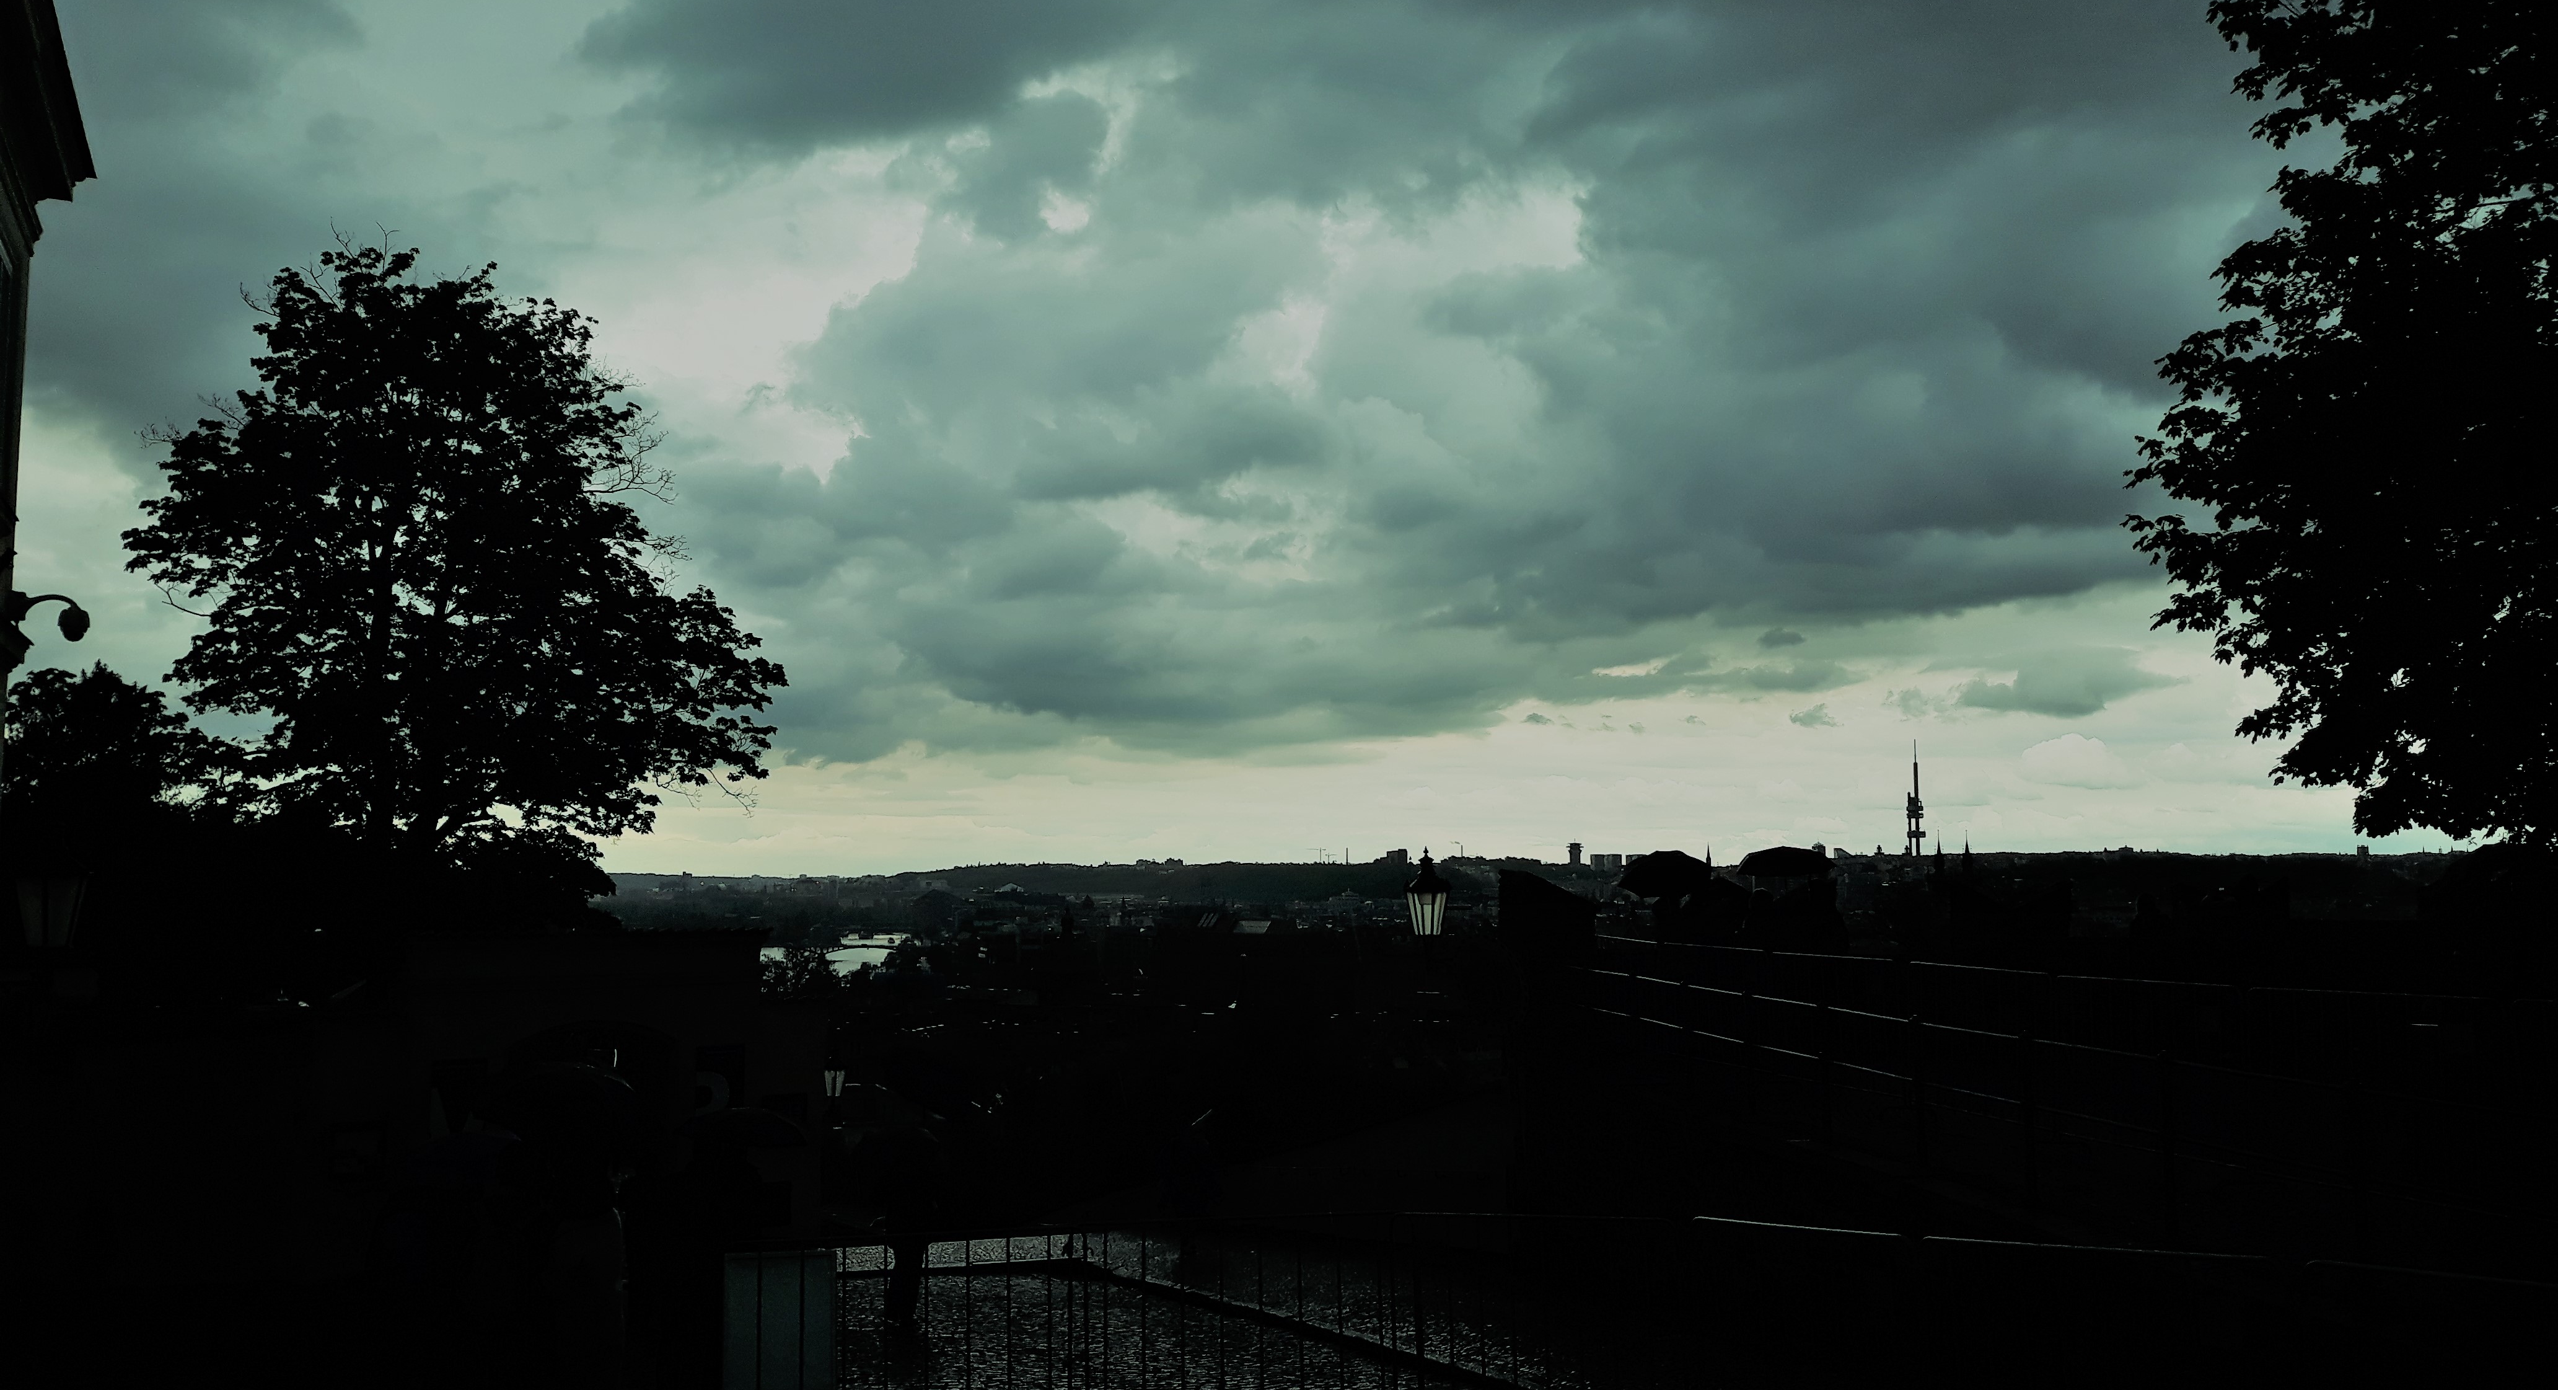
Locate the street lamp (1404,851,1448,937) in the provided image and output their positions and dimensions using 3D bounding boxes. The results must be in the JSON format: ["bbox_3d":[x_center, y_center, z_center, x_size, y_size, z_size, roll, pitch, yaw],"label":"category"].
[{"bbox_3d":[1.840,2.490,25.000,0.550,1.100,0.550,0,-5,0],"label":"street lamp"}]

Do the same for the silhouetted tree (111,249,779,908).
[{"bbox_3d":[-15.420,-0.702,37.231,12.000,15.600,11.500,2,-6,-23],"label":"silhouetted tree"}]

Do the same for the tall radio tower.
[{"bbox_3d":[1012.216,178.440,3170.000,31.000,216.000,31.000,-2,-6,18],"label":"tall radio tower"}]

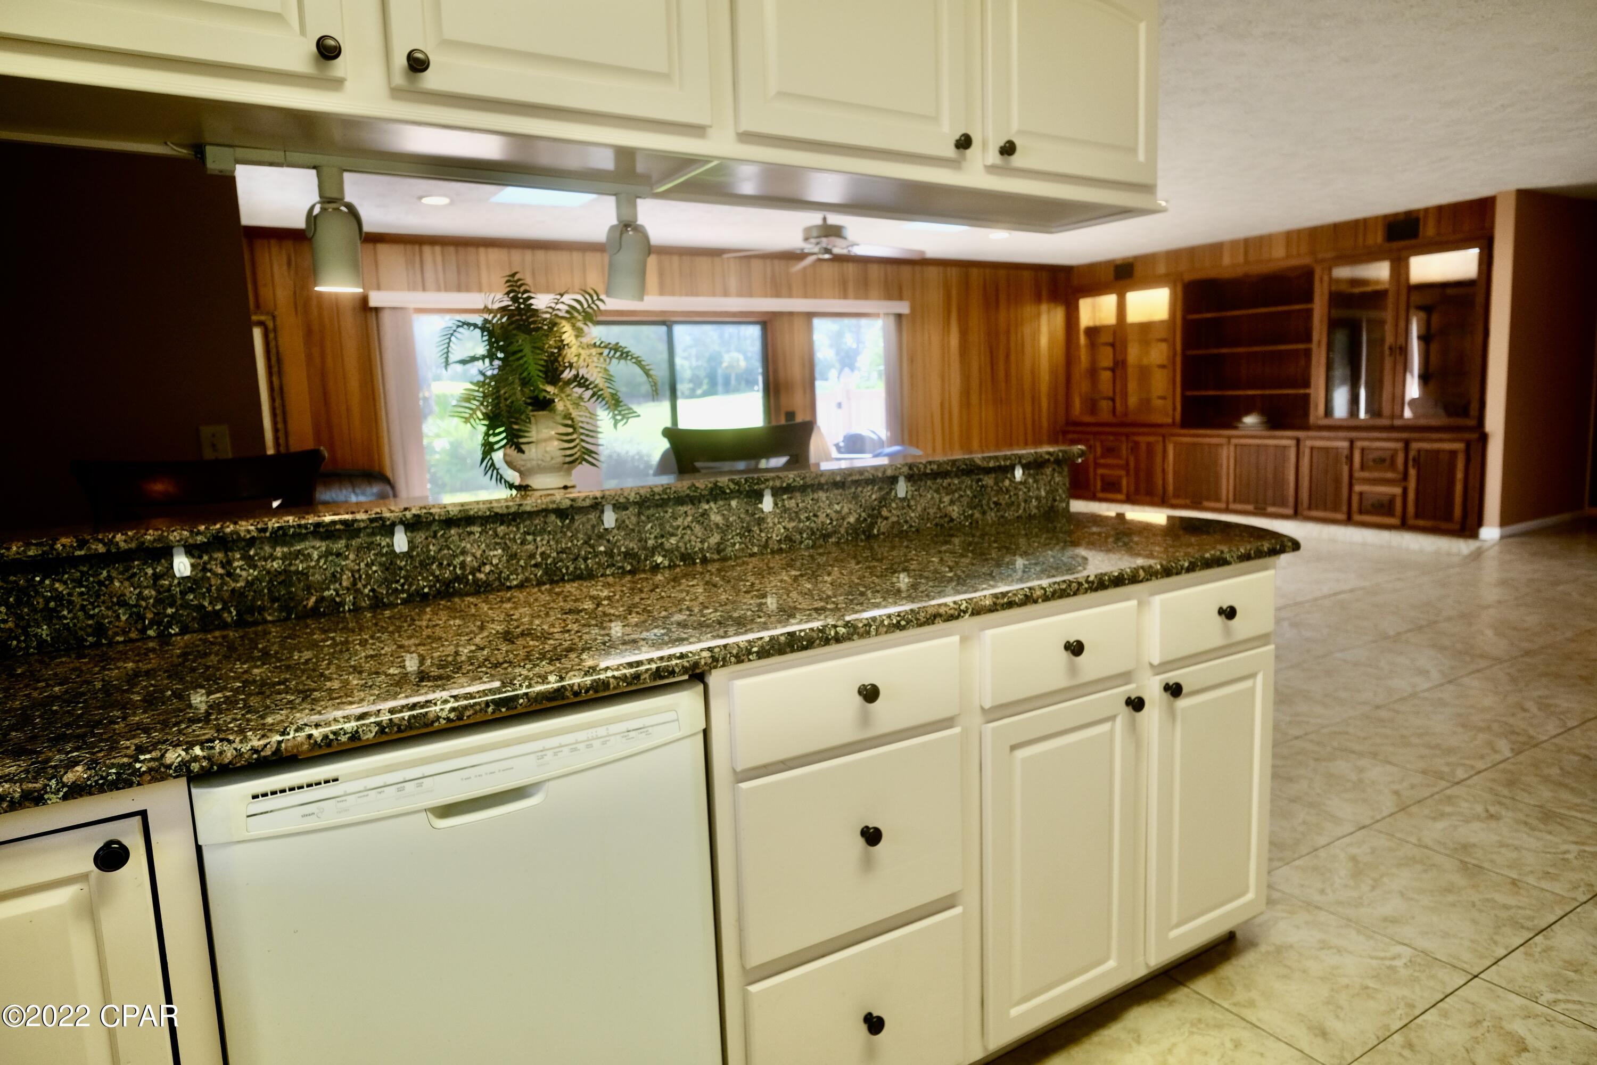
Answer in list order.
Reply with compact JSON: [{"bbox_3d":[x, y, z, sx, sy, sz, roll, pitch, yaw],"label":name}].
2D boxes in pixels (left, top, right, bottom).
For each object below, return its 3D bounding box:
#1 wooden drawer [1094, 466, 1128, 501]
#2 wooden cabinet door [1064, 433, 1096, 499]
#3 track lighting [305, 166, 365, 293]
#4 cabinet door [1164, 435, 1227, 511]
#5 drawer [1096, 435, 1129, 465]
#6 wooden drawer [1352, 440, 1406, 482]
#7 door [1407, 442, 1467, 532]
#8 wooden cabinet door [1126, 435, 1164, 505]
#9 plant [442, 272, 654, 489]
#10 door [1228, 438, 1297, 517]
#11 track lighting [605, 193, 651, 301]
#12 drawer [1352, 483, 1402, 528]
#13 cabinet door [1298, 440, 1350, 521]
[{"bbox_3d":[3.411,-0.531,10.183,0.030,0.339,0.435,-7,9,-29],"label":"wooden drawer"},{"bbox_3d":[3.182,-0.749,10.547,0.030,0.724,0.425,-7,9,-29],"label":"wooden cabinet door"},{"bbox_3d":[-0.745,-0.485,1.502,0.084,0.188,0.076,-7,9,-29],"label":"track lighting"},{"bbox_3d":[3.936,-0.589,9.234,0.030,0.714,0.719,-7,9,-29],"label":"cabinet door"},{"bbox_3d":[3.463,-0.886,9.970,0.360,0.291,0.403,-7,9,-30],"label":"drawer"},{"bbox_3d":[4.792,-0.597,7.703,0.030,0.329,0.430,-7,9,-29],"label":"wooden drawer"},{"bbox_3d":[5.023,-0.367,7.339,0.030,0.698,0.415,-7,9,-29],"label":"door"},{"bbox_3d":[3.558,-0.637,9.547,0.030,0.667,0.451,-7,9,-30],"label":"wooden cabinet door"},{"bbox_3d":[-0.565,-0.340,2.120,0.465,0.475,0.430,-4,8,-14],"label":"plant"},{"bbox_3d":[4.215,-0.510,8.464,0.030,0.669,0.660,-7,9,-30],"label":"door"},{"bbox_3d":[-0.318,-0.533,1.741,0.082,0.187,0.076,-7,9,-29],"label":"track lighting"},{"bbox_3d":[4.881,-0.241,7.712,0.360,0.317,0.392,-7,9,-30],"label":"drawer"},{"bbox_3d":[4.509,-0.450,7.979,0.030,0.668,0.426,-7,9,-30],"label":"cabinet door"}]

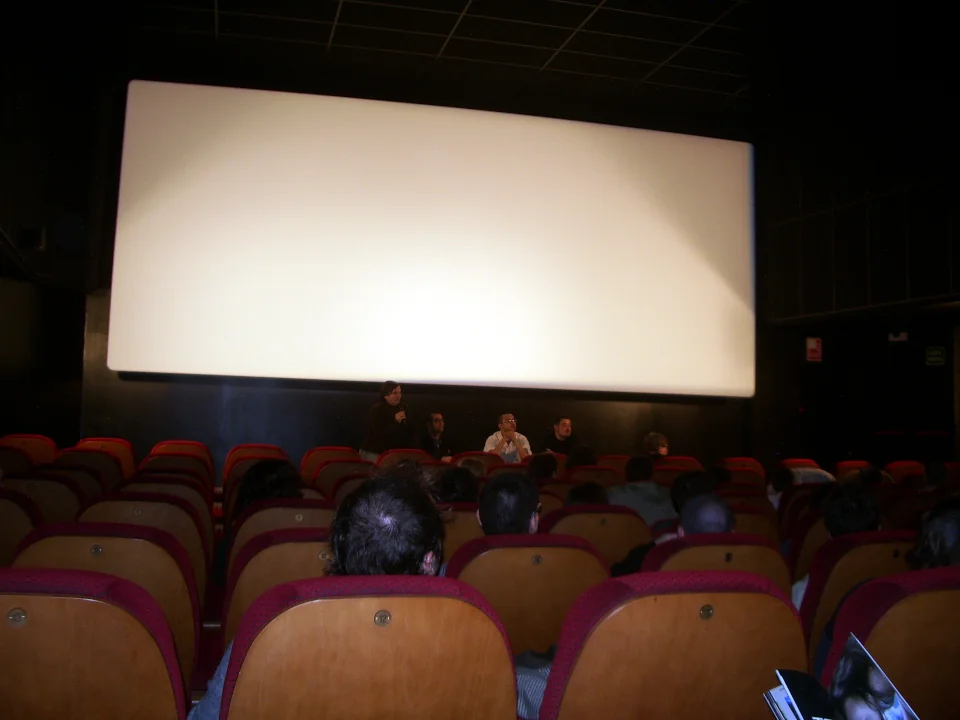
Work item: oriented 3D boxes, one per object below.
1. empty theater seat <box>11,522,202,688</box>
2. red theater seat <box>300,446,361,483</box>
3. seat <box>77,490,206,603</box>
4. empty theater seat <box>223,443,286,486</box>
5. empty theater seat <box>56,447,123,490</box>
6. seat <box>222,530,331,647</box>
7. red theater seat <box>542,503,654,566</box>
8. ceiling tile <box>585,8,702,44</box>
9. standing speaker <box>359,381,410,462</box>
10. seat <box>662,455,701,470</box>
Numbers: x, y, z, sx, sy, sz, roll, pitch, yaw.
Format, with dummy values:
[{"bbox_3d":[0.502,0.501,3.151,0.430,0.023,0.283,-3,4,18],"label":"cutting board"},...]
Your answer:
[{"bbox_3d":[-0.979,0.865,2.510,0.520,0.930,0.580,3,-5,-14],"label":"empty theater seat"},{"bbox_3d":[-1.153,1.127,7.360,0.520,0.950,0.600,2,-4,-14],"label":"red theater seat"},{"bbox_3d":[-1.196,0.928,3.426,0.520,0.950,0.600,2,-4,-12],"label":"seat"},{"bbox_3d":[-1.699,1.089,7.180,0.520,0.930,0.580,3,-5,-14],"label":"empty theater seat"},{"bbox_3d":[-2.441,1.032,6.040,0.520,0.950,0.620,3,-5,-14],"label":"empty theater seat"},{"bbox_3d":[-0.465,0.915,2.635,0.520,0.950,0.620,3,-5,-14],"label":"seat"},{"bbox_3d":[0.383,1.016,3.781,0.520,0.950,0.600,2,-4,-12],"label":"red theater seat"},{"bbox_3d":[1.646,-3.343,9.740,1.200,0.030,0.600,2,-4,-14],"label":"ceiling tile"},{"bbox_3d":[-0.855,1.032,8.728,0.400,1.680,0.520,-3,-7,44],"label":"standing speaker"},{"bbox_3d":[1.474,1.248,7.990,0.520,0.930,0.580,3,-5,-14],"label":"seat"}]

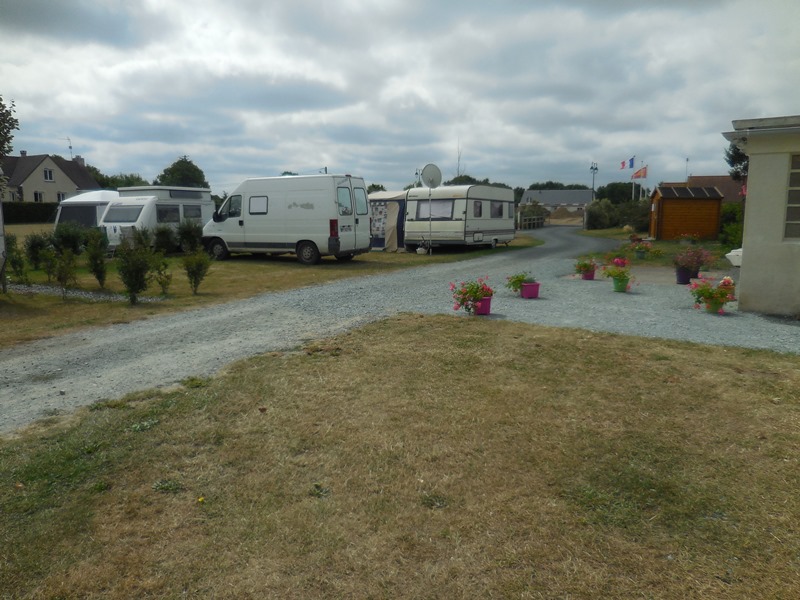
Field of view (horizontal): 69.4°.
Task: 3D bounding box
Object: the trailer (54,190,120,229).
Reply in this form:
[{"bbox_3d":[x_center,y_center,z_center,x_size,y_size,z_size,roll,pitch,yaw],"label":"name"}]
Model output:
[{"bbox_3d":[-12.471,-3.482,25.554,2.500,2.460,4.000,5,9,32],"label":"trailer"}]

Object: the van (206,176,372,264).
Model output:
[{"bbox_3d":[-3.623,-2.434,17.661,5.050,2.470,2.000,3,9,25],"label":"van"}]

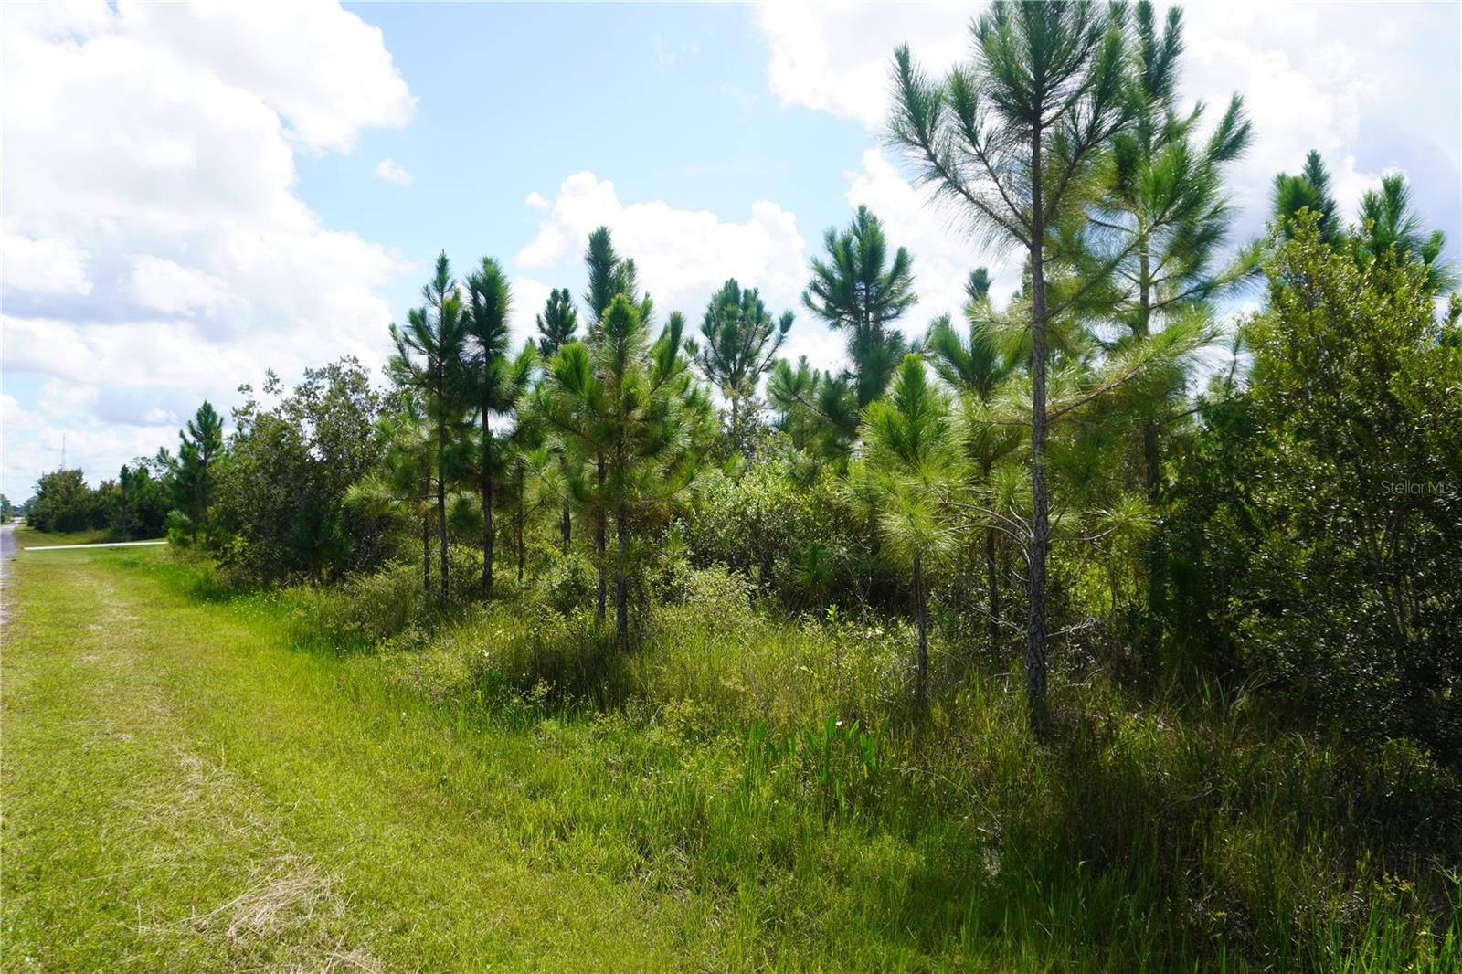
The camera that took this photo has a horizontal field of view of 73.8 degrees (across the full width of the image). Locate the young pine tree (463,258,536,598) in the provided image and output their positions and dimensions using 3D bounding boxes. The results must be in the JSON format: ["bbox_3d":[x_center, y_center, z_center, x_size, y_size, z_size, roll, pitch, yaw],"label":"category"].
[{"bbox_3d":[-4.100,-1.020,17.200,1.250,6.050,1.250,0,-2,0],"label":"young pine tree"}]

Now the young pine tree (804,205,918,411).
[{"bbox_3d":[2.010,-1.170,15.000,1.750,6.300,1.750,0,-2,0],"label":"young pine tree"}]

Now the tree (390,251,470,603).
[{"bbox_3d":[-5.130,-0.990,16.600,1.370,6.050,1.370,0,-2,0],"label":"tree"}]

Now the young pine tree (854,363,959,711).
[{"bbox_3d":[1.385,0.383,7.600,0.860,2.860,0.860,0,-2,0],"label":"young pine tree"}]

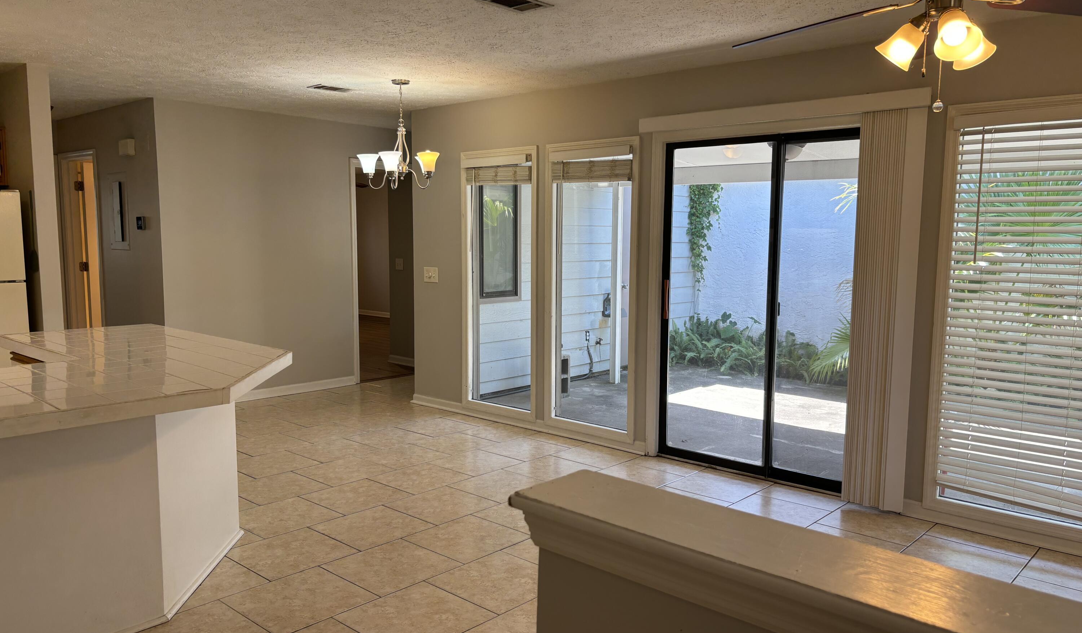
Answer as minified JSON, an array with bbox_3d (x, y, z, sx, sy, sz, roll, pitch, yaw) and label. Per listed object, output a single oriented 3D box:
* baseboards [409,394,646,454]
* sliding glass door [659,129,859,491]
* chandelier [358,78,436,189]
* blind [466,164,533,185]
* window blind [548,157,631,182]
[{"bbox_3d":[-0.204,0.787,6.184,2.425,0.086,0.030,6,8,42],"label":"baseboards"},{"bbox_3d":[1.365,-0.045,4.821,1.471,2.023,0.100,6,8,42],"label":"sliding glass door"},{"bbox_3d":[-0.935,-1.217,5.460,0.590,0.712,0.590,0,6,0],"label":"chandelier"},{"bbox_3d":[-0.326,-1.062,6.153,0.701,0.149,0.063,6,8,42],"label":"blind"},{"bbox_3d":[0.340,-0.992,5.551,0.701,0.152,0.063,6,8,42],"label":"window blind"}]

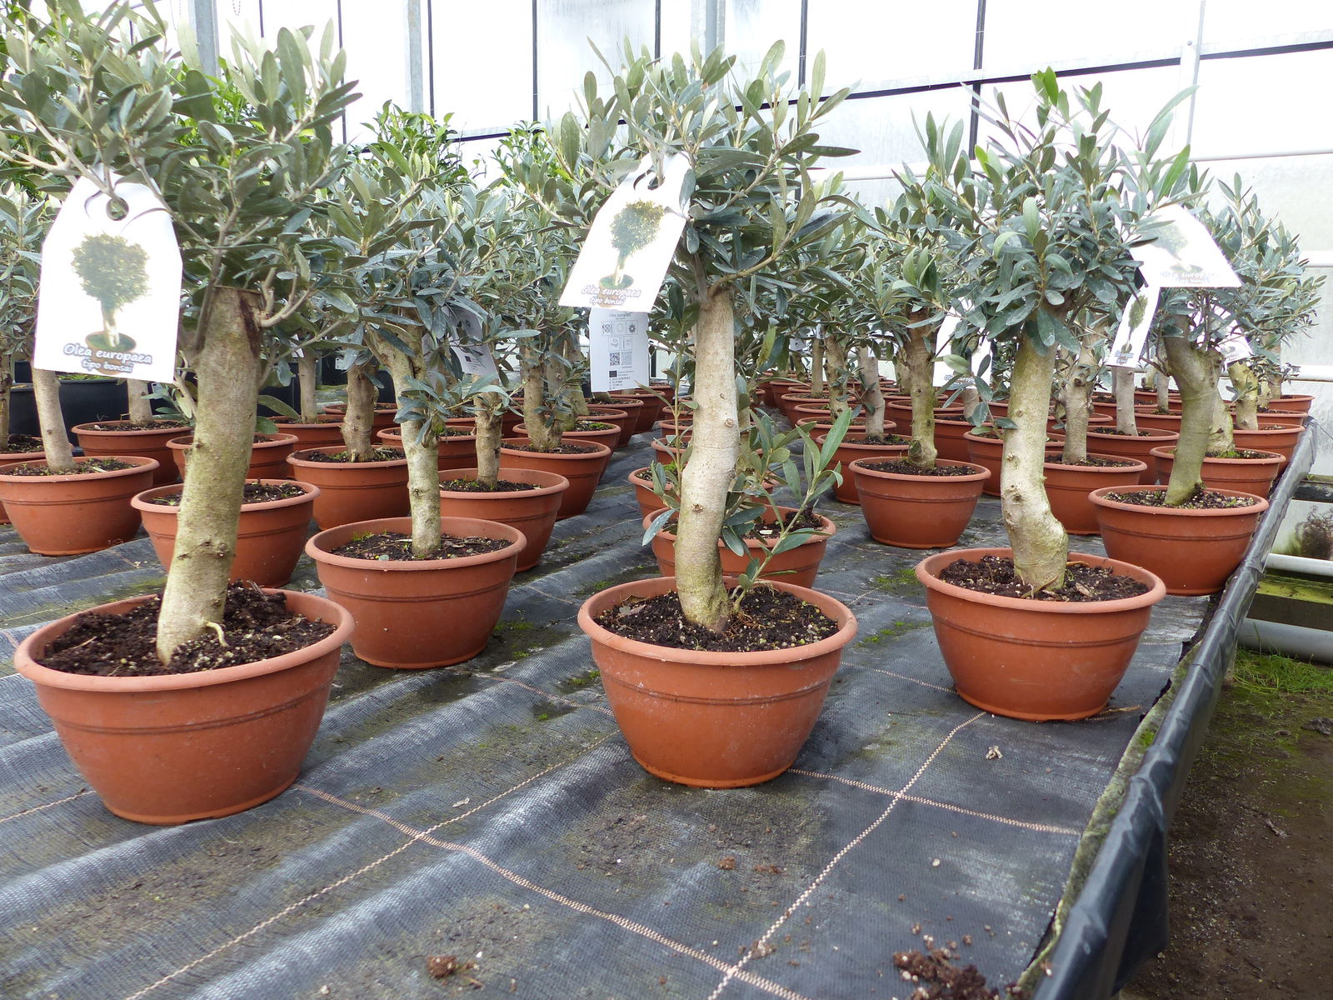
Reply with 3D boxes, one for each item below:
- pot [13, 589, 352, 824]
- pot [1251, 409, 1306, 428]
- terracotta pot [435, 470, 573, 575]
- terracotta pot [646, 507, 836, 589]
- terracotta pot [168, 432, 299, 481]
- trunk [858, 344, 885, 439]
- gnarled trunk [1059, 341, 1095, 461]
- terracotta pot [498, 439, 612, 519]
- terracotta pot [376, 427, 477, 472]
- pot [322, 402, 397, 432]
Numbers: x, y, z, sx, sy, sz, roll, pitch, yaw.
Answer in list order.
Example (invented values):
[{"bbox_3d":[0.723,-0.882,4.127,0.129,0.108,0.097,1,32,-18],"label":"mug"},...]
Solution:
[{"bbox_3d":[-0.372,0.163,0.770,0.238,0.125,0.238,1,11,0],"label":"pot"},{"bbox_3d":[1.879,-0.211,3.066,0.255,0.134,0.255,1,11,0],"label":"pot"},{"bbox_3d":[-0.288,0.034,1.600,0.255,0.134,0.255,1,11,0],"label":"terracotta pot"},{"bbox_3d":[0.096,0.098,1.290,0.255,0.134,0.255,1,11,0],"label":"terracotta pot"},{"bbox_3d":[-0.973,-0.068,2.177,0.272,0.148,0.272,1,10,0],"label":"terracotta pot"},{"bbox_3d":[0.474,-0.258,2.239,0.061,0.242,0.051,1,11,0],"label":"trunk"},{"bbox_3d":[0.816,-0.192,1.909,0.067,0.239,0.058,5,11,23],"label":"gnarled trunk"},{"bbox_3d":[-0.256,-0.045,2.095,0.272,0.148,0.272,1,10,0],"label":"terracotta pot"},{"bbox_3d":[-0.497,-0.085,2.075,0.238,0.125,0.238,1,11,0],"label":"terracotta pot"},{"bbox_3d":[-0.851,-0.199,2.776,0.255,0.134,0.255,1,11,0],"label":"pot"}]

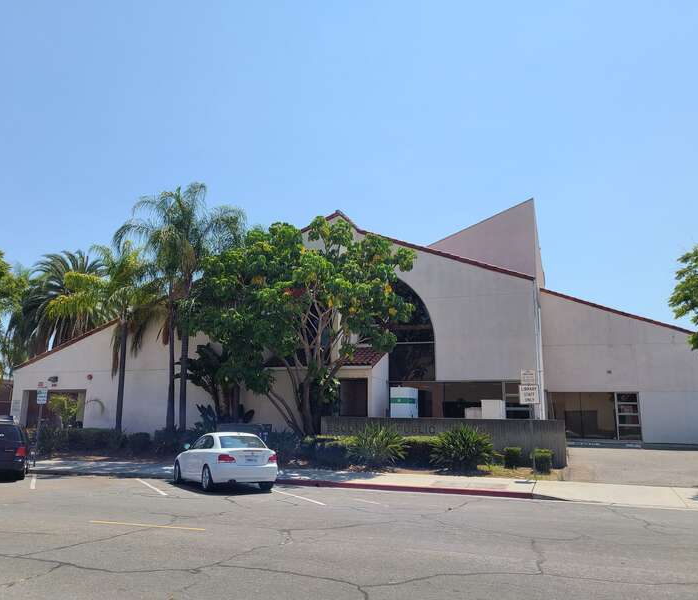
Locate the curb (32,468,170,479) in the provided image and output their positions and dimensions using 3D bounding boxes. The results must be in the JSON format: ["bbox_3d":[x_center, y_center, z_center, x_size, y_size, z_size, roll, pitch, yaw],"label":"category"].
[{"bbox_3d":[-7.756,5.334,18.633,5.083,0.150,0.200,-3,-13,15],"label":"curb"}]

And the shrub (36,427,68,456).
[{"bbox_3d":[-11.635,5.534,23.500,1.120,1.130,1.050,-3,-13,15],"label":"shrub"}]

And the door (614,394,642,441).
[{"bbox_3d":[12.444,5.180,26.725,0.980,2.084,0.100,-3,-11,20],"label":"door"}]

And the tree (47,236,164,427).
[{"bbox_3d":[-10.425,1.995,26.667,4.600,9.200,4.600,-3,-13,15],"label":"tree"}]

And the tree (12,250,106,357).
[{"bbox_3d":[-22.773,2.710,47.268,7.200,13.634,7.000,-3,-11,20],"label":"tree"}]

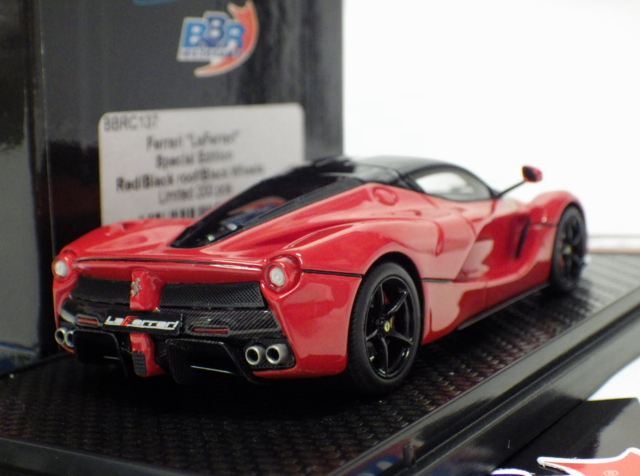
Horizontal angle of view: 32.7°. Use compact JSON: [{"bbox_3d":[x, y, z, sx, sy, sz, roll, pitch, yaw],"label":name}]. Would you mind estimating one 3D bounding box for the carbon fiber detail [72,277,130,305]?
[{"bbox_3d":[-0.027,0.007,0.138,0.014,0.003,0.002,3,11,43],"label":"carbon fiber detail"}]

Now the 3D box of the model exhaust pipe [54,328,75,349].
[{"bbox_3d":[-0.033,0.013,0.144,0.004,0.002,0.003,1,10,34],"label":"model exhaust pipe"}]

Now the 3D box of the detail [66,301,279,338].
[{"bbox_3d":[-0.020,0.010,0.133,0.036,0.004,0.004,1,10,34],"label":"detail"}]

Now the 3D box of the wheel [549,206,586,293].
[{"bbox_3d":[0.041,0.002,0.188,0.006,0.015,0.015,1,10,34],"label":"wheel"}]

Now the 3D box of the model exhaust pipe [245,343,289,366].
[{"bbox_3d":[-0.006,0.013,0.125,0.004,0.002,0.003,1,10,34],"label":"model exhaust pipe"}]

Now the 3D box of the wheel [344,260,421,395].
[{"bbox_3d":[0.006,0.011,0.139,0.007,0.017,0.017,1,10,34],"label":"wheel"}]

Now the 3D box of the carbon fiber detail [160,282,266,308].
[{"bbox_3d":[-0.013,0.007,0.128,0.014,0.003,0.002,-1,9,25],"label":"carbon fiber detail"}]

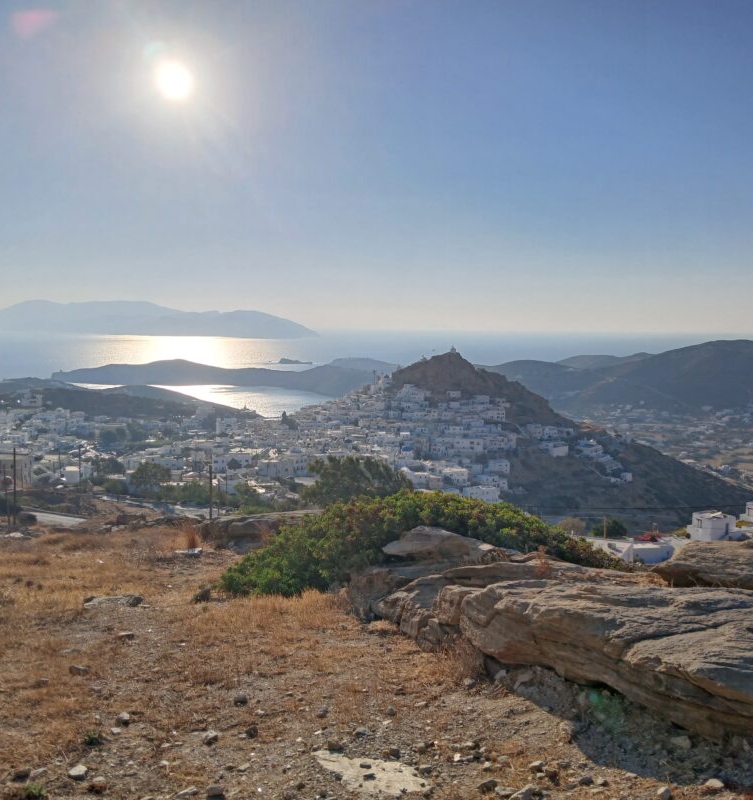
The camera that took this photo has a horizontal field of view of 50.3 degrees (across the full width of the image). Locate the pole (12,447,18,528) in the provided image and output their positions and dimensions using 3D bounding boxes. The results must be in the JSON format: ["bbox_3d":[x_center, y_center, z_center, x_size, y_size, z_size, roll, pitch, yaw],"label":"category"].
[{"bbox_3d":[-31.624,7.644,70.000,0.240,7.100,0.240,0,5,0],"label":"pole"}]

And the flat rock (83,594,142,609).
[{"bbox_3d":[-2.142,1.635,6.500,0.440,0.075,0.230,0,5,-3],"label":"flat rock"}]

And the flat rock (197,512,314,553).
[{"bbox_3d":[-1.782,1.954,12.000,1.750,0.500,1.200,0,5,-5],"label":"flat rock"}]

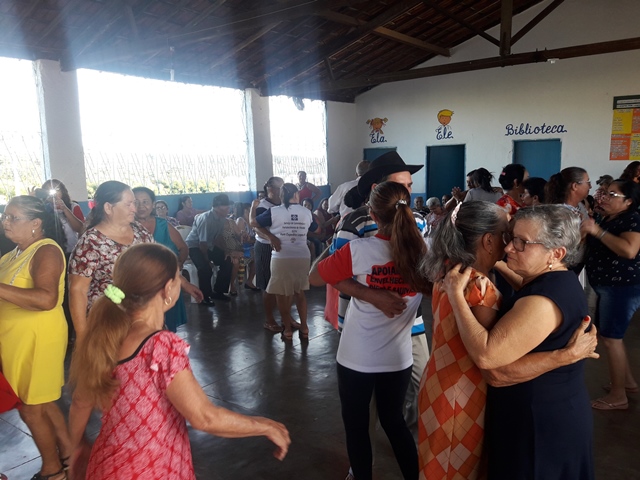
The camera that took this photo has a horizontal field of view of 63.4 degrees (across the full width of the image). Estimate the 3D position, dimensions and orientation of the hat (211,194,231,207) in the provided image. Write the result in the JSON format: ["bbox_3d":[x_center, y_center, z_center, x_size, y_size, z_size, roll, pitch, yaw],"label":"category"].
[{"bbox_3d":[-1.200,-0.485,6.400,0.250,0.140,0.200,2,9,21],"label":"hat"}]

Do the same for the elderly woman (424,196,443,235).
[{"bbox_3d":[1.790,-0.090,8.250,0.520,1.160,0.720,3,10,29],"label":"elderly woman"}]

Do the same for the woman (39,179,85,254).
[{"bbox_3d":[-2.480,0.230,4.920,0.500,1.620,0.420,-3,9,-9],"label":"woman"}]

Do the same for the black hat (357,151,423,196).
[{"bbox_3d":[0.365,-0.350,2.720,0.350,0.160,0.300,-11,9,29],"label":"black hat"}]

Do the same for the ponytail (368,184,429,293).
[{"bbox_3d":[0.345,-0.010,2.310,0.270,0.480,0.250,-4,9,-14],"label":"ponytail"}]

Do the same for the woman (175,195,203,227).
[{"bbox_3d":[-1.850,0.000,7.650,0.720,1.240,0.500,4,10,30],"label":"woman"}]

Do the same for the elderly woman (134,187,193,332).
[{"bbox_3d":[-1.370,0.345,4.280,0.540,1.560,0.360,-2,8,-5],"label":"elderly woman"}]

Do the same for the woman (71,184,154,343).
[{"bbox_3d":[-1.130,0.480,2.900,0.500,1.610,0.360,-8,11,-38],"label":"woman"}]

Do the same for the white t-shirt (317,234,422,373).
[{"bbox_3d":[0.240,0.290,2.420,0.470,0.640,0.320,-1,8,1],"label":"white t-shirt"}]

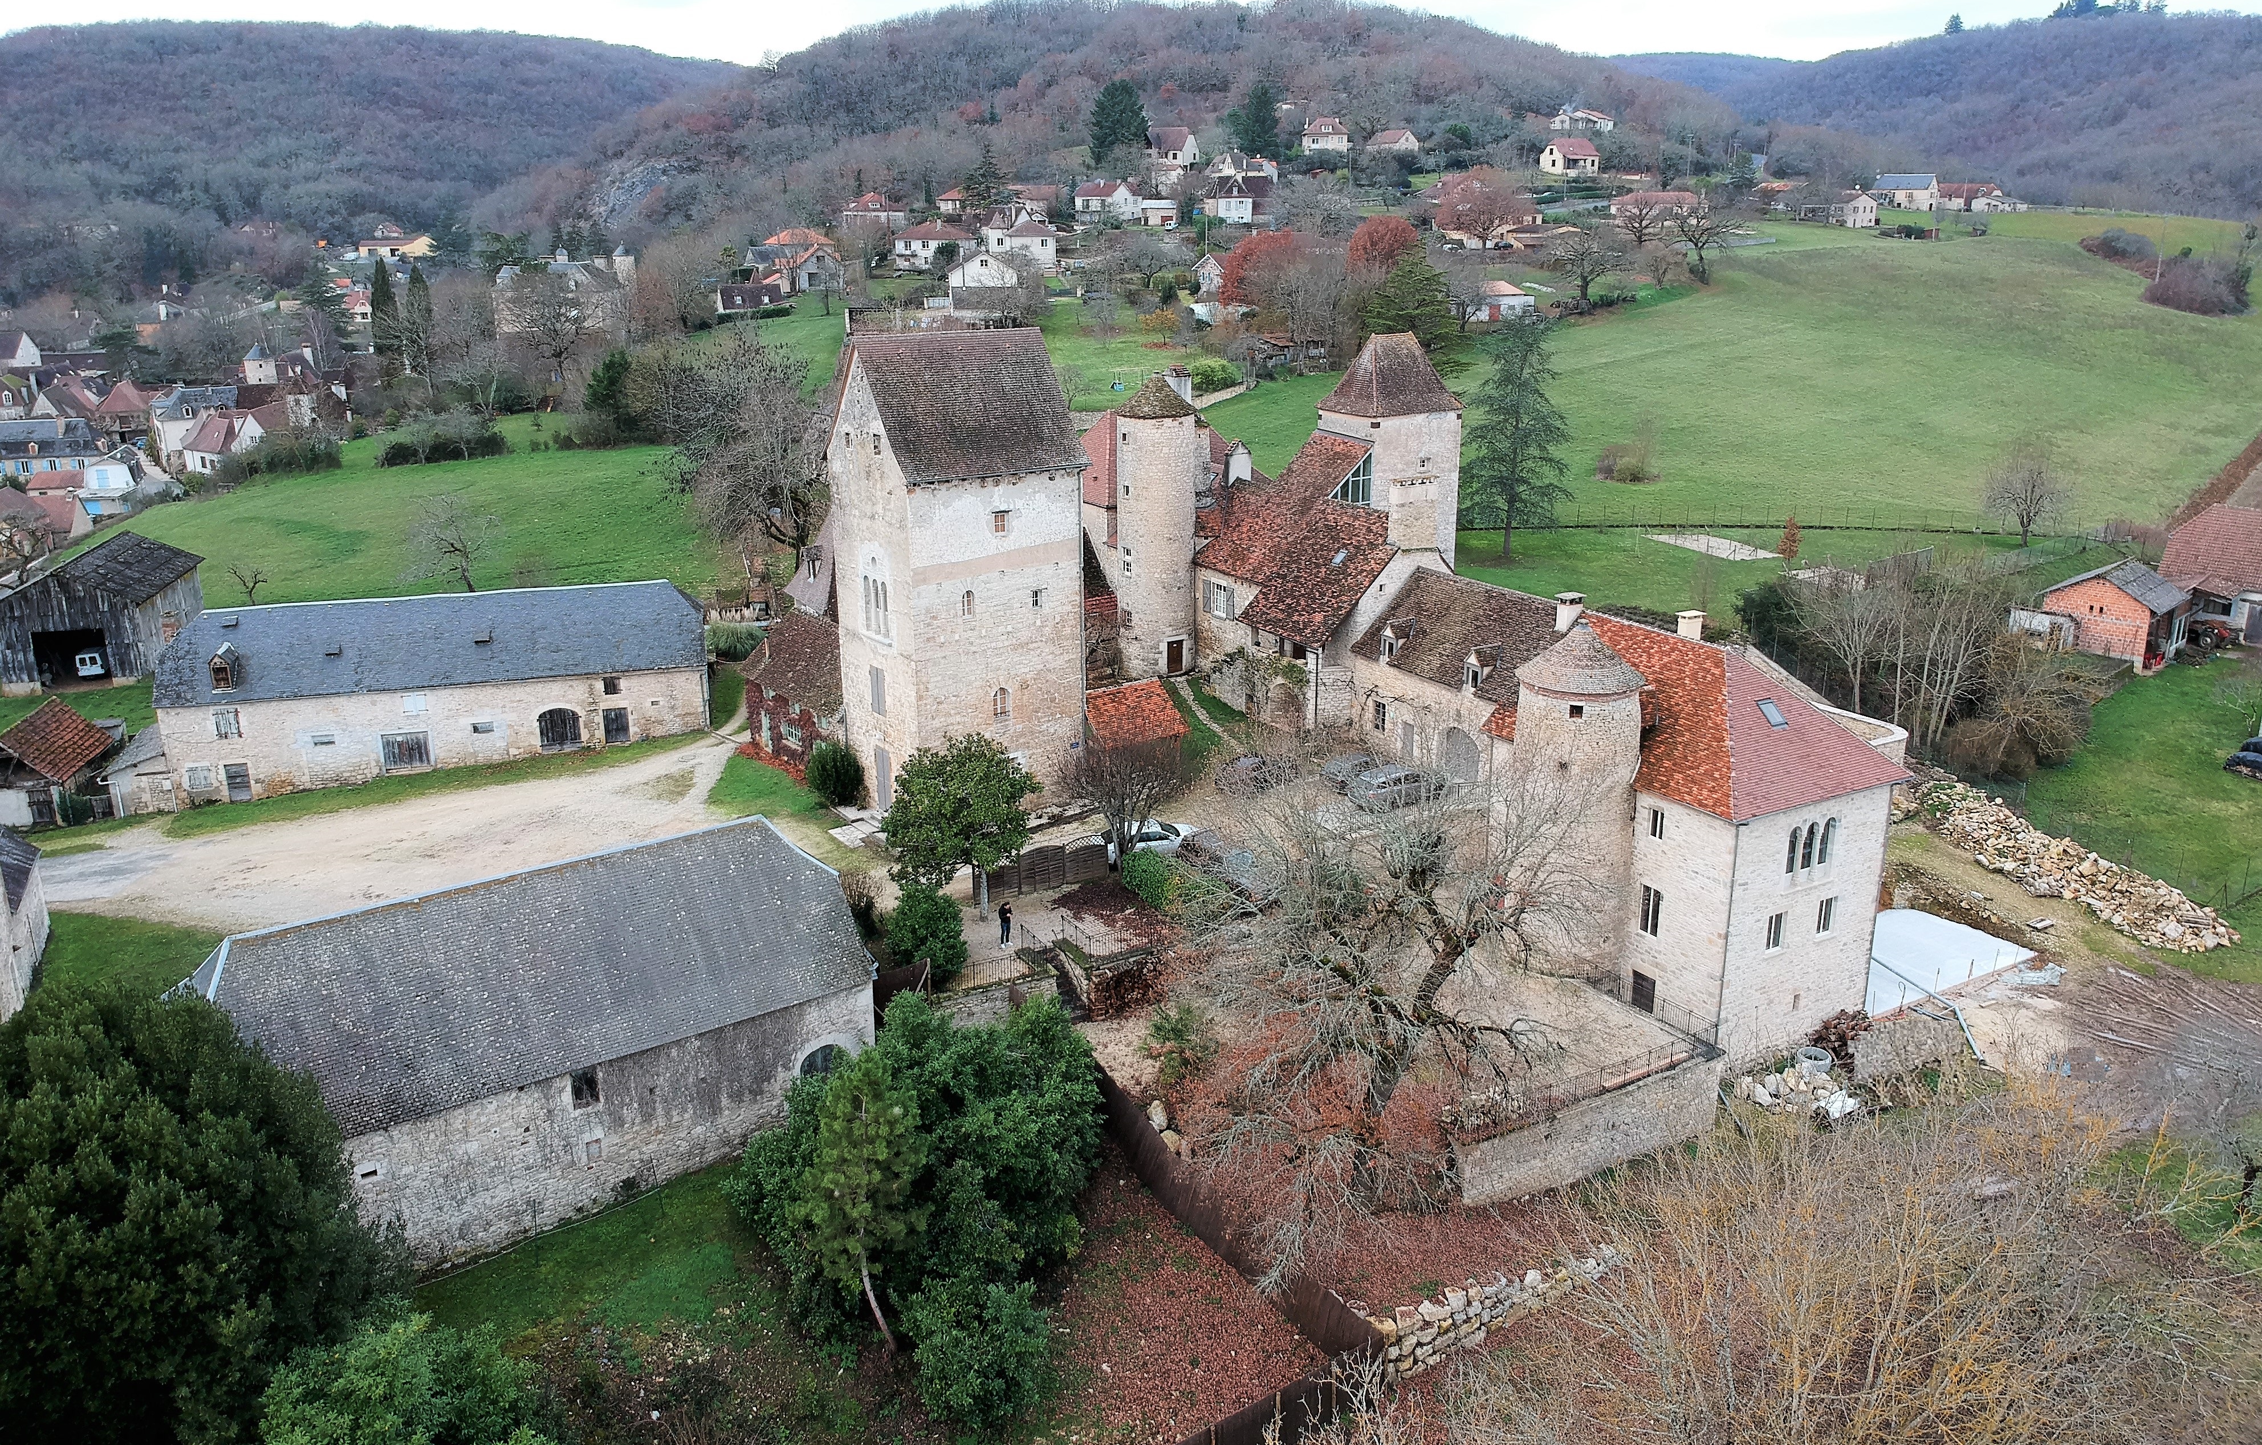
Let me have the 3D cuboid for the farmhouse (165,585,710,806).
[{"bbox_3d":[-36.828,-2.257,88.850,26.950,9.600,8.600,-5,17,-14],"label":"farmhouse"}]

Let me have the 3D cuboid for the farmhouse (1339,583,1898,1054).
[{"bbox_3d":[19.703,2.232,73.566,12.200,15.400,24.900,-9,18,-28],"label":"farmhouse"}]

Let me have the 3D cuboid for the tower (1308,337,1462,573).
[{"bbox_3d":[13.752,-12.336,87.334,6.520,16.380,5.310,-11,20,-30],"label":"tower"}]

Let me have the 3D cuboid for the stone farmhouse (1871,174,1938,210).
[{"bbox_3d":[213.219,-145.797,450.000,8.500,10.000,17.000,-15,22,-41],"label":"stone farmhouse"}]

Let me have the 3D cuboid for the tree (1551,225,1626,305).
[{"bbox_3d":[59.935,-60.282,213.914,10.400,9.590,10.000,-1,17,0],"label":"tree"}]

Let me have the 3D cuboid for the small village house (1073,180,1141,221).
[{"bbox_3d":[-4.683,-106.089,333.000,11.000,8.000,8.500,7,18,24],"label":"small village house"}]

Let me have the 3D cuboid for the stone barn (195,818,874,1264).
[{"bbox_3d":[-18.318,9.374,50.522,19.600,10.200,7.200,-12,20,-34],"label":"stone barn"}]

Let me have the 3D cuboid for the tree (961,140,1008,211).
[{"bbox_3d":[-27.908,-102.645,308.190,9.000,12.980,9.000,-1,16,0],"label":"tree"}]

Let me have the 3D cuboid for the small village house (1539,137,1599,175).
[{"bbox_3d":[89.061,-114.507,331.301,10.500,7.120,8.200,-8,19,-24],"label":"small village house"}]

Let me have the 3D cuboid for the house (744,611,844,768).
[{"bbox_3d":[-13.947,-1.798,80.753,6.300,6.600,9.400,-14,21,-38],"label":"house"}]

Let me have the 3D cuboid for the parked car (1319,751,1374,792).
[{"bbox_3d":[11.537,2.426,80.242,4.000,1.450,1.750,-11,19,-30],"label":"parked car"}]

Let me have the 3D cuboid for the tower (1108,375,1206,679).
[{"bbox_3d":[1.493,-11.270,93.141,4.900,16.700,4.900,-1,16,0],"label":"tower"}]

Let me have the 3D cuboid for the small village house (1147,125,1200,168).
[{"bbox_3d":[9.330,-121.482,345.000,9.500,9.200,7.400,9,19,31],"label":"small village house"}]

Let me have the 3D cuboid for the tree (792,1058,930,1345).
[{"bbox_3d":[-6.864,12.558,42.278,3.500,8.500,3.400,-1,16,0],"label":"tree"}]

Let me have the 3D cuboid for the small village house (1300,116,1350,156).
[{"bbox_3d":[43.191,-130.163,362.963,10.300,7.770,8.800,1,17,6],"label":"small village house"}]

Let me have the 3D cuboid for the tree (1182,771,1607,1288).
[{"bbox_3d":[7.436,9.101,48.305,12.000,13.500,11.500,-1,16,0],"label":"tree"}]

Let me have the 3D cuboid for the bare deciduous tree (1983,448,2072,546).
[{"bbox_3d":[66.775,-16.710,121.630,6.600,7.540,6.400,-1,17,0],"label":"bare deciduous tree"}]

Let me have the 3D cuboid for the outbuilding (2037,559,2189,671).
[{"bbox_3d":[64.098,-7.362,106.672,7.000,5.700,7.600,15,23,43],"label":"outbuilding"}]

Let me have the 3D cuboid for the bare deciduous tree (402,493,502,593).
[{"bbox_3d":[-52.038,-13.437,123.905,7.510,7.850,7.510,-1,16,0],"label":"bare deciduous tree"}]

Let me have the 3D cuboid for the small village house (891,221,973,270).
[{"bbox_3d":[-33.653,-81.491,279.000,13.400,8.000,10.000,-1,16,-2],"label":"small village house"}]

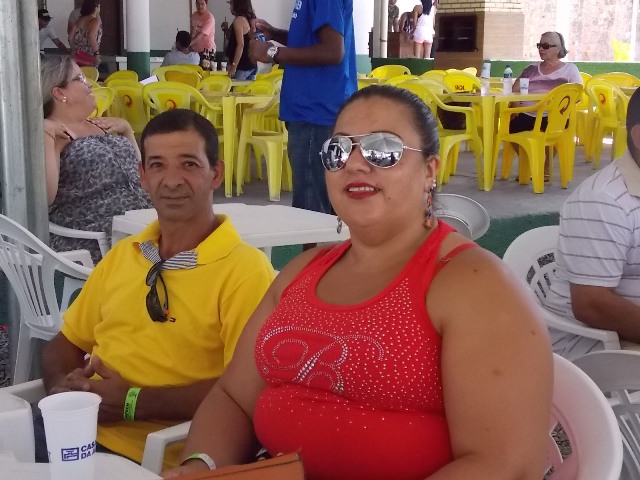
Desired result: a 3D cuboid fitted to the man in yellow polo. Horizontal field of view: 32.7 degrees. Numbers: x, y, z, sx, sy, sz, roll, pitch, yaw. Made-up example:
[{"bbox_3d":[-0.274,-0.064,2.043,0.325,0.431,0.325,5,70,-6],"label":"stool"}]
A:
[{"bbox_3d":[-0.400,0.348,2.145,0.540,1.220,0.800,5,11,25],"label":"man in yellow polo"}]

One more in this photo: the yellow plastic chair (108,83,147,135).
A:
[{"bbox_3d":[-1.441,-0.913,8.945,0.560,0.810,0.530,6,12,31],"label":"yellow plastic chair"}]

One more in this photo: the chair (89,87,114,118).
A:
[{"bbox_3d":[-1.824,-0.736,8.102,0.550,0.800,0.560,8,13,34],"label":"chair"}]

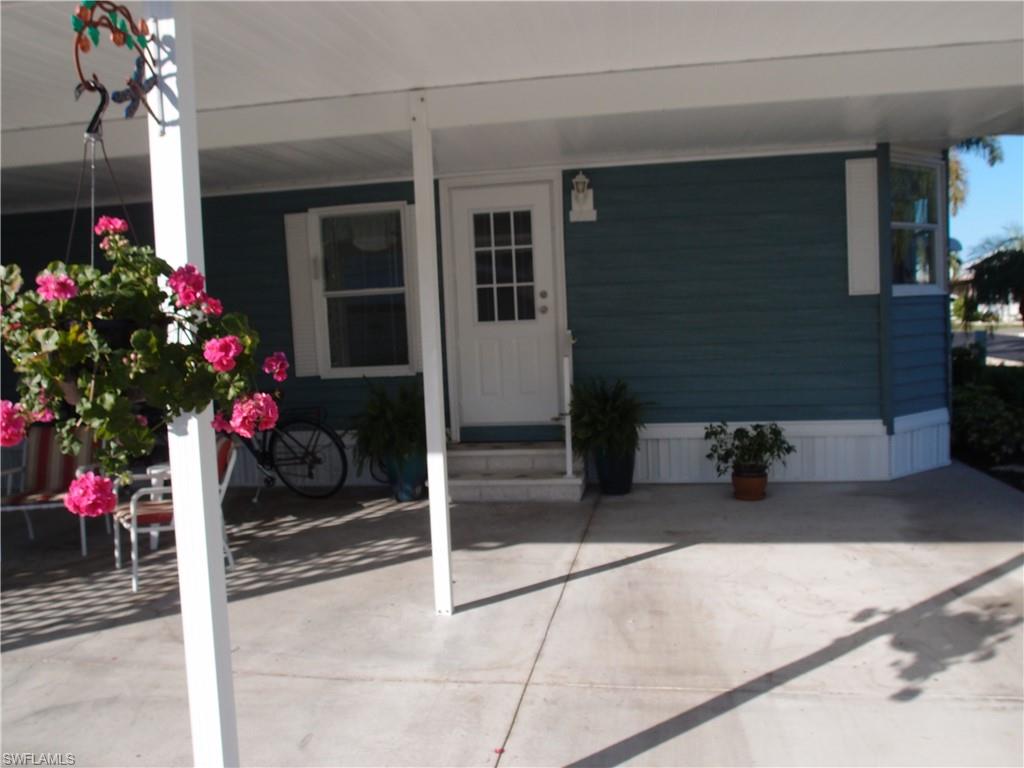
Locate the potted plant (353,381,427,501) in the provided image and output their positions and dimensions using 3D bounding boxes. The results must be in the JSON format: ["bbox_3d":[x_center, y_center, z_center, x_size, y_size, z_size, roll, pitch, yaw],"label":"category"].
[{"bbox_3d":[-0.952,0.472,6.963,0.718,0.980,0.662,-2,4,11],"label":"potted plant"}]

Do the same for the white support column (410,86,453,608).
[{"bbox_3d":[-0.378,-0.124,4.007,0.074,2.509,0.073,-2,4,11],"label":"white support column"}]

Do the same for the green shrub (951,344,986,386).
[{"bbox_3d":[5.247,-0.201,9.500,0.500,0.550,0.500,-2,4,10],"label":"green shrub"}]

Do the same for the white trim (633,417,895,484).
[{"bbox_3d":[1.959,0.553,6.736,2.130,0.496,0.080,-2,4,10],"label":"white trim"}]

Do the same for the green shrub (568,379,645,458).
[{"bbox_3d":[0.764,0.275,6.575,0.600,0.638,0.552,-2,4,10],"label":"green shrub"}]

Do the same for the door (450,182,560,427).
[{"bbox_3d":[-0.065,-0.686,7.307,0.891,2.118,0.055,-2,4,11],"label":"door"}]

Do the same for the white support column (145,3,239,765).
[{"bbox_3d":[-0.711,0.102,1.848,0.073,2.374,0.072,-2,4,11],"label":"white support column"}]

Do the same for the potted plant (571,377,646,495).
[{"bbox_3d":[0.795,0.425,6.859,0.600,0.938,0.593,-2,4,11],"label":"potted plant"}]

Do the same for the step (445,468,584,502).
[{"bbox_3d":[-0.036,0.845,6.838,1.271,0.175,0.455,-2,4,11],"label":"step"}]

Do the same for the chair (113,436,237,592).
[{"bbox_3d":[-2.076,0.754,5.092,0.621,0.759,0.593,-5,5,-38],"label":"chair"}]

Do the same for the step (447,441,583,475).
[{"bbox_3d":[0.008,0.609,6.865,1.197,0.200,0.394,-2,4,10],"label":"step"}]

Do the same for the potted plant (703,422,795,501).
[{"bbox_3d":[1.757,0.573,6.149,0.654,0.577,0.575,-2,4,10],"label":"potted plant"}]

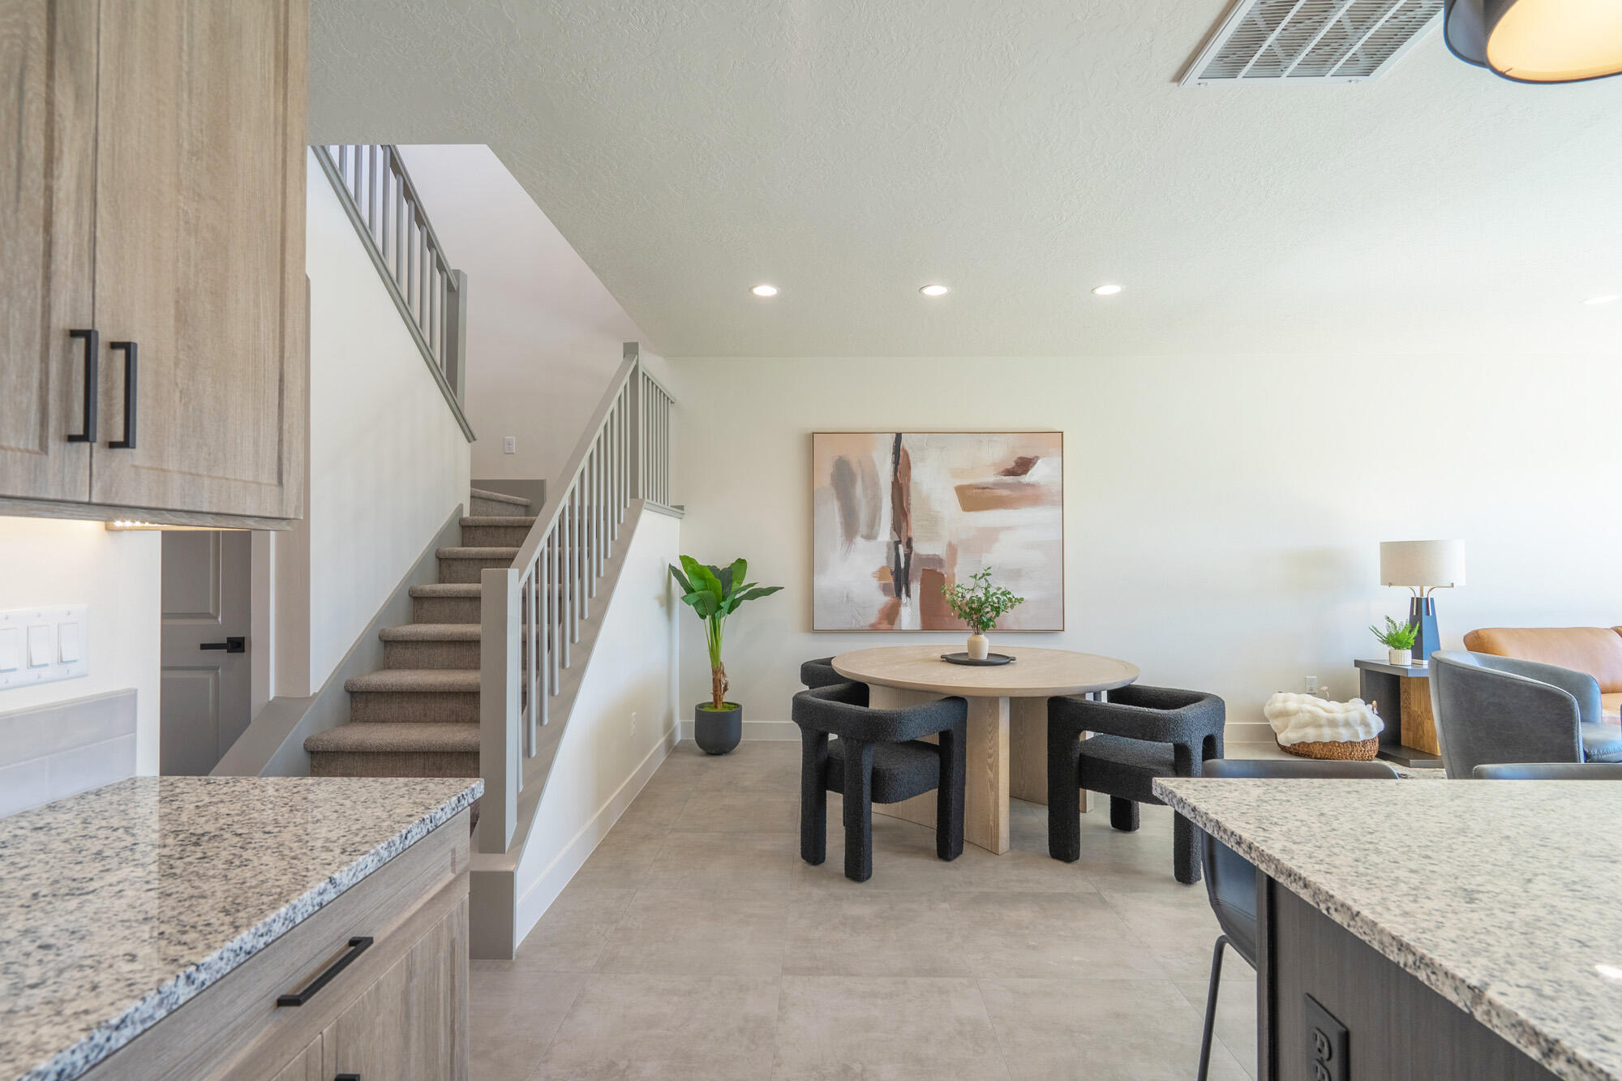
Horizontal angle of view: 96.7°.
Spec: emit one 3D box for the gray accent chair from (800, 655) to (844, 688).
[{"bbox_3d":[0.297,1.063,4.383,0.620,0.710,0.560,1,-2,-44],"label":"gray accent chair"}]

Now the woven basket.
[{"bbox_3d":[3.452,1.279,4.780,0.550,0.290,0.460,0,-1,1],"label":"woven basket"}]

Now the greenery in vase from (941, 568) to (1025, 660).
[{"bbox_3d":[0.927,0.395,3.906,0.450,0.505,0.420,0,-1,1],"label":"greenery in vase"}]

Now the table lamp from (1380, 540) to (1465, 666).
[{"bbox_3d":[4.061,0.420,4.815,0.450,0.800,0.450,0,-1,1],"label":"table lamp"}]

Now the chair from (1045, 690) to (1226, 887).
[{"bbox_3d":[1.470,1.035,3.191,0.620,0.710,0.560,1,-2,-44],"label":"chair"}]

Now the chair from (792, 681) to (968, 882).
[{"bbox_3d":[0.282,1.052,3.228,0.620,0.685,0.560,-1,-2,43],"label":"chair"}]

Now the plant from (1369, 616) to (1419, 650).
[{"bbox_3d":[3.900,0.617,4.804,0.290,0.236,0.270,0,-1,1],"label":"plant"}]

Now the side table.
[{"bbox_3d":[3.989,1.118,4.723,0.500,0.610,0.450,0,-1,1],"label":"side table"}]

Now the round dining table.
[{"bbox_3d":[0.886,1.025,3.789,1.512,0.762,1.512,0,-1,0],"label":"round dining table"}]

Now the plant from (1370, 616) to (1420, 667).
[{"bbox_3d":[3.830,0.662,4.737,0.290,0.335,0.270,0,-1,1],"label":"plant"}]

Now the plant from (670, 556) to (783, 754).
[{"bbox_3d":[-0.570,0.770,4.835,0.740,1.340,0.620,0,-1,1],"label":"plant"}]

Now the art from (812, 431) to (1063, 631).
[{"bbox_3d":[0.907,-0.063,5.152,1.785,1.425,0.045,0,-1,1],"label":"art"}]

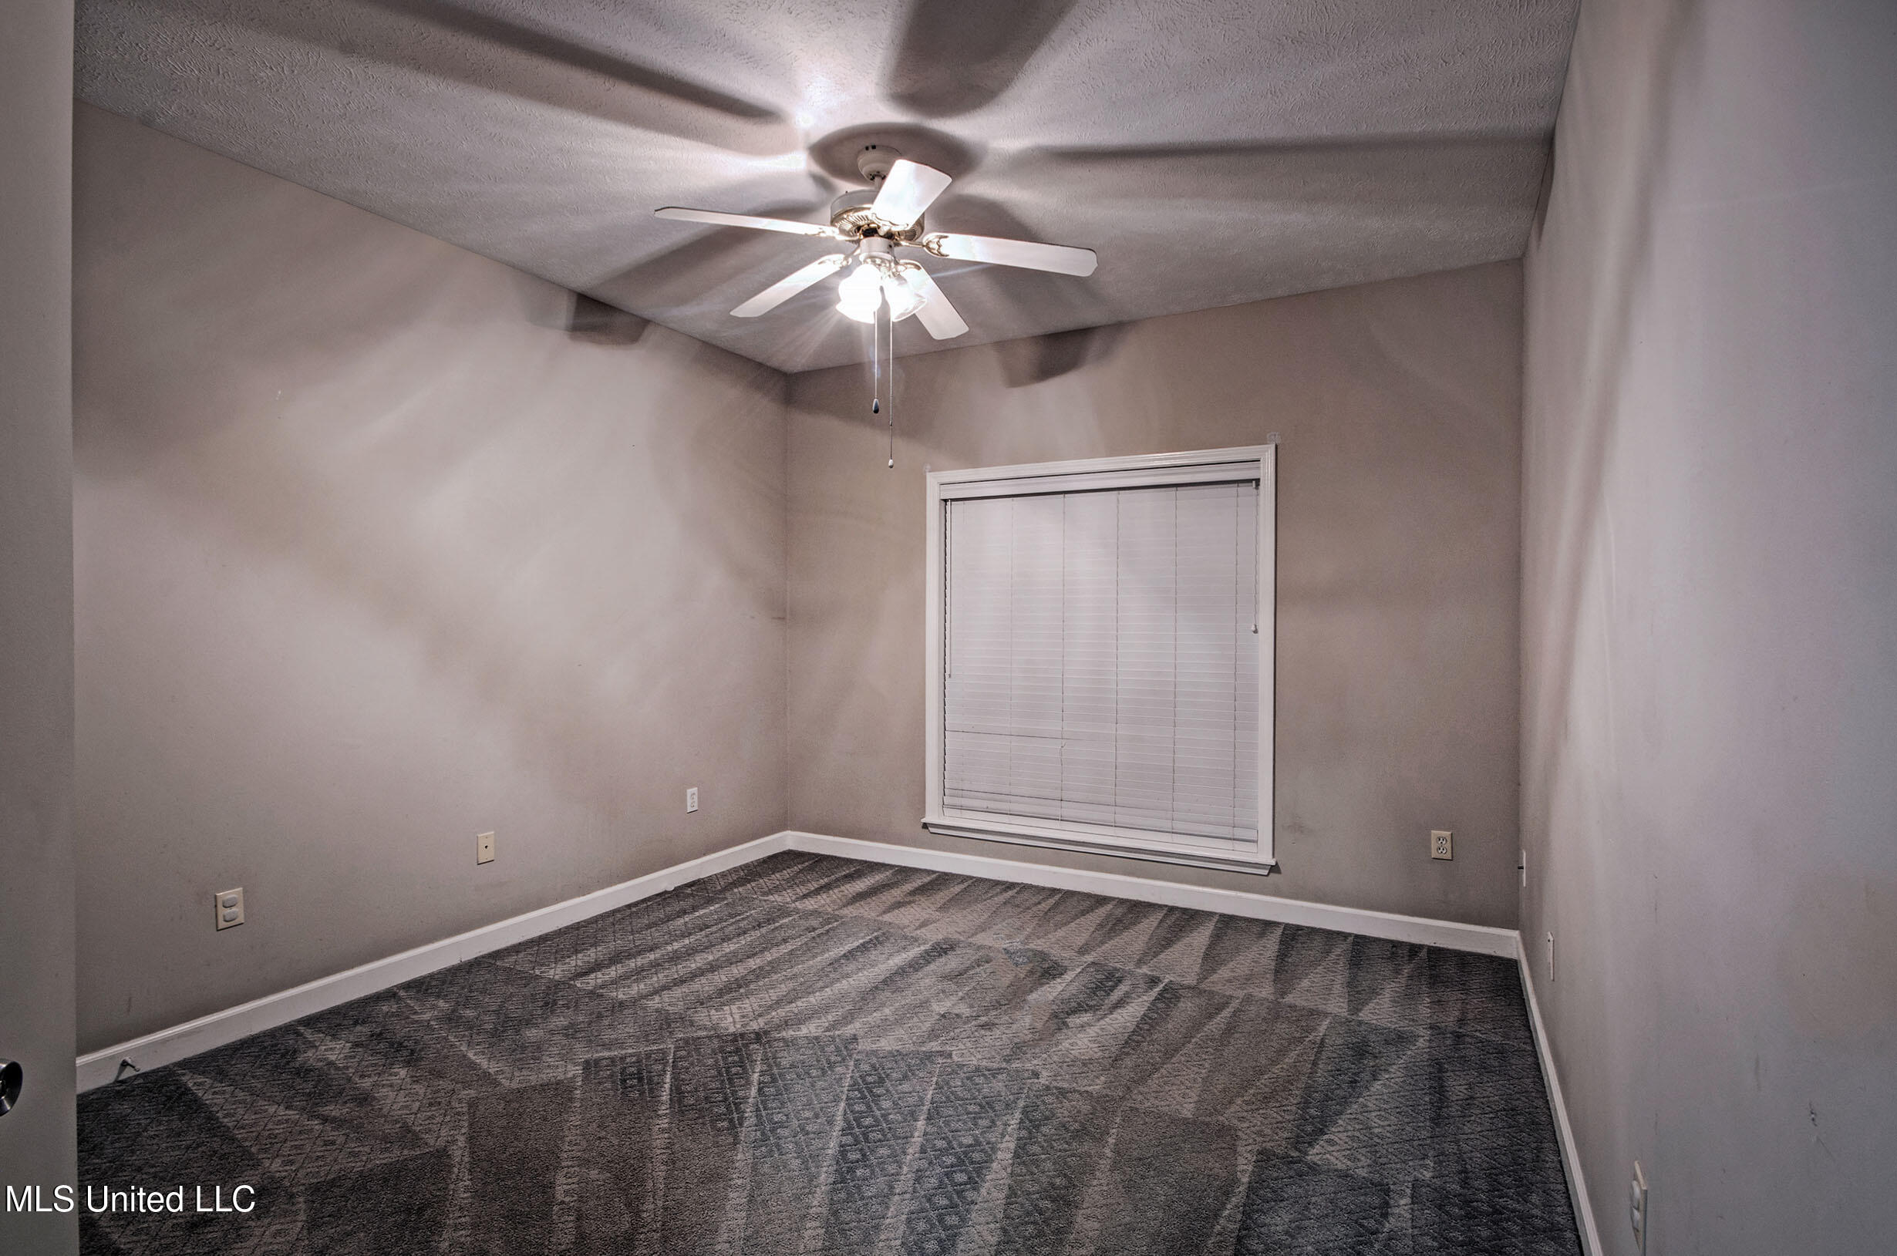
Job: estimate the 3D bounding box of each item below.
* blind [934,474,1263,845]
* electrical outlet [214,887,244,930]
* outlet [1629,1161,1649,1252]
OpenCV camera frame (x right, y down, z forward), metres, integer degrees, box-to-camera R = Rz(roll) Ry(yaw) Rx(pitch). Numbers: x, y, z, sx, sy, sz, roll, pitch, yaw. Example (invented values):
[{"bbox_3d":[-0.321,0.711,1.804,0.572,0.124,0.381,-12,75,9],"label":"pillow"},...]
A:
[{"bbox_3d":[0.696,0.160,3.856,1.570,1.680,0.050,0,0,25],"label":"blind"},{"bbox_3d":[-2.234,0.879,2.458,0.014,0.114,0.070,0,0,32],"label":"electrical outlet"},{"bbox_3d":[1.052,0.893,1.207,0.016,0.114,0.072,0,0,32],"label":"outlet"}]

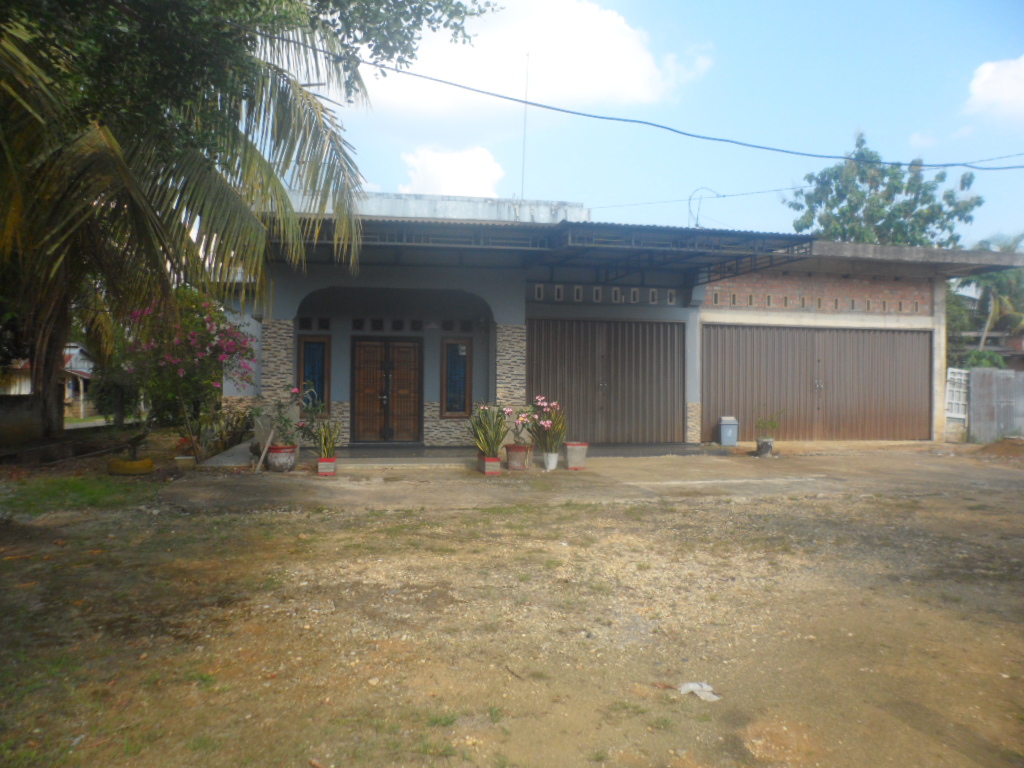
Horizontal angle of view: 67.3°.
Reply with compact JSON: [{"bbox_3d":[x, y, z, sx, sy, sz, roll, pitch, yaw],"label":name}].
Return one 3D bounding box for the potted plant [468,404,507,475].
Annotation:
[{"bbox_3d":[-0.412,0.992,13.500,0.702,1.229,0.620,0,0,-10],"label":"potted plant"}]

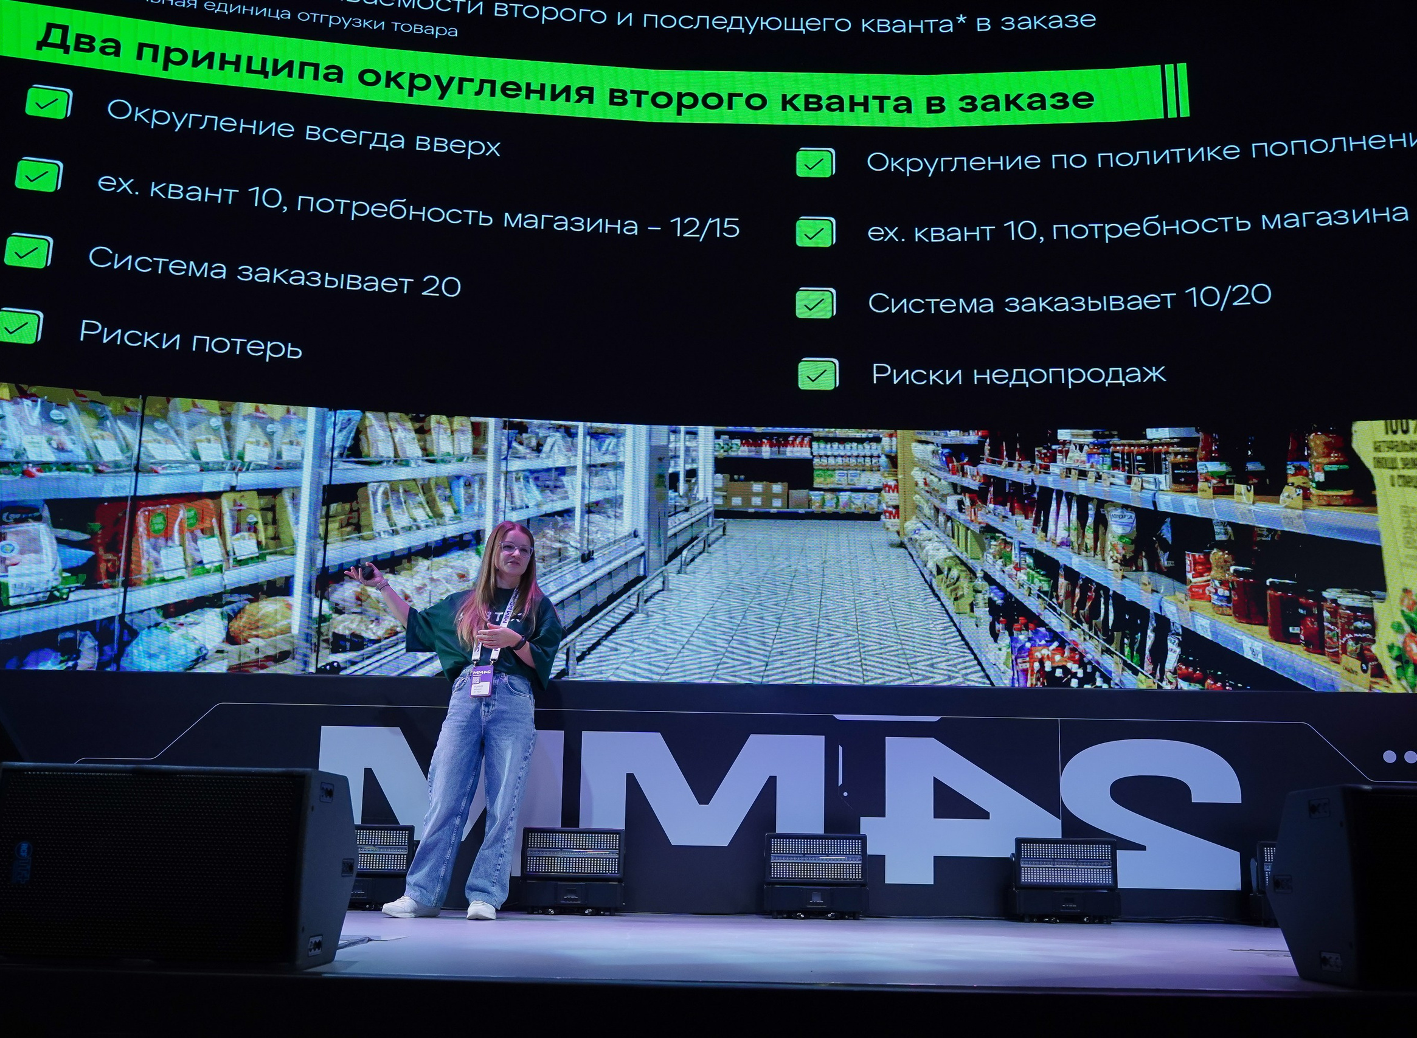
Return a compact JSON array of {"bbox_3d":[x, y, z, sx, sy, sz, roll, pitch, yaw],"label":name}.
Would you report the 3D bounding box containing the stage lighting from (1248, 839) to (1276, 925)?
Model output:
[{"bbox_3d":[2.660,1.615,5.020,0.445,0.345,0.210,1,-11,0],"label":"stage lighting"}]

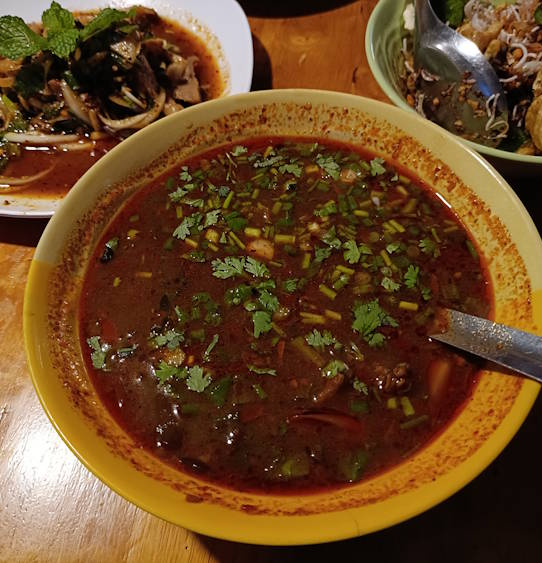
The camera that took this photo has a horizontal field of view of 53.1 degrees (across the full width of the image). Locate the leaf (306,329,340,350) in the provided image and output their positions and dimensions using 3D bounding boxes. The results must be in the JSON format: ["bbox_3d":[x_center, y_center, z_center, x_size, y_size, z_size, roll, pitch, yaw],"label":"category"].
[{"bbox_3d":[0.024,0.026,0.245,0.015,0.004,0.009,4,59,6],"label":"leaf"}]

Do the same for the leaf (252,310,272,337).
[{"bbox_3d":[-0.004,0.020,0.251,0.008,0.003,0.013,-6,58,-1],"label":"leaf"}]

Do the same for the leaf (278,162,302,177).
[{"bbox_3d":[0.011,-0.062,0.300,0.013,0.003,0.008,13,60,11],"label":"leaf"}]

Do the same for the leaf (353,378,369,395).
[{"bbox_3d":[0.039,0.045,0.233,0.008,0.003,0.005,31,65,20],"label":"leaf"}]

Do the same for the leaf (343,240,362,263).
[{"bbox_3d":[0.041,-0.015,0.269,0.008,0.004,0.015,1,58,4],"label":"leaf"}]

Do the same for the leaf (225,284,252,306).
[{"bbox_3d":[-0.015,0.006,0.260,0.014,0.003,0.010,-16,59,-7],"label":"leaf"}]

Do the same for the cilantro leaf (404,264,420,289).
[{"bbox_3d":[0.068,-0.002,0.260,0.006,0.003,0.013,24,63,17],"label":"cilantro leaf"}]

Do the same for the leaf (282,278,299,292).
[{"bbox_3d":[0.010,0.002,0.261,0.007,0.003,0.007,-3,58,1],"label":"leaf"}]

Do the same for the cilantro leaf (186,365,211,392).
[{"bbox_3d":[-0.033,0.043,0.238,0.011,0.003,0.011,34,66,21],"label":"cilantro leaf"}]

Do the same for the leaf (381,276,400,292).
[{"bbox_3d":[0.057,0.002,0.258,0.010,0.003,0.005,30,65,19],"label":"leaf"}]

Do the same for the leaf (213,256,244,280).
[{"bbox_3d":[-0.021,-0.007,0.267,0.016,0.004,0.013,0,58,3],"label":"leaf"}]

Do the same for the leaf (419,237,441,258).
[{"bbox_3d":[0.078,-0.016,0.268,0.008,0.003,0.012,-17,59,-7],"label":"leaf"}]

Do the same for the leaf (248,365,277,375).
[{"bbox_3d":[-0.004,0.039,0.238,0.013,0.004,0.003,10,59,9],"label":"leaf"}]

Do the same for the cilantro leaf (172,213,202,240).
[{"bbox_3d":[-0.042,-0.029,0.282,0.010,0.004,0.021,39,68,23],"label":"cilantro leaf"}]

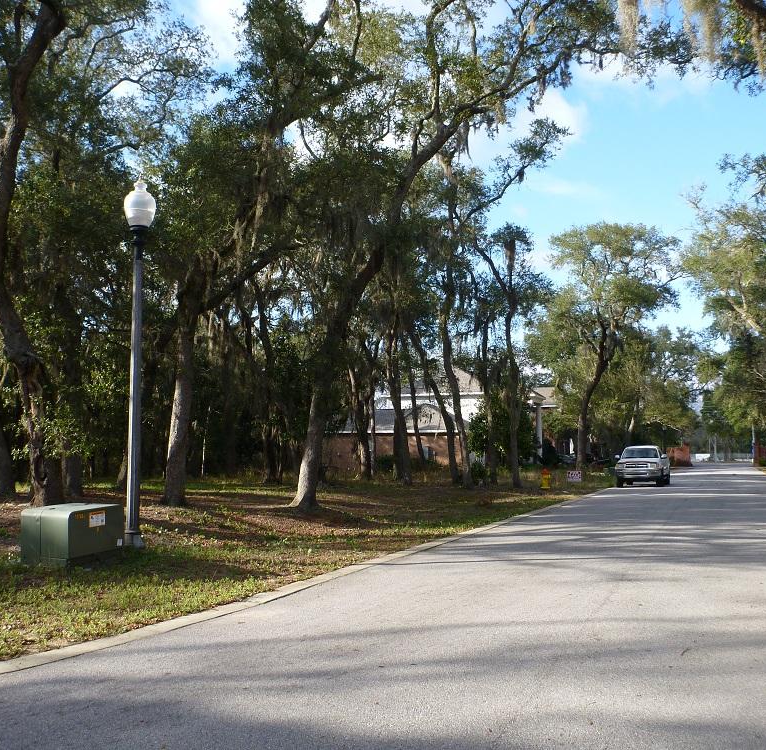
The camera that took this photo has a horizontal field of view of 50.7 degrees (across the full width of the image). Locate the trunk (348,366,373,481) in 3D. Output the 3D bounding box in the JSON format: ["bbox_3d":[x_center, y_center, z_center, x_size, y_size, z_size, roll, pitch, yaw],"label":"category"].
[{"bbox_3d":[-1.139,2.436,40.956,1.317,5.765,0.900,0,-5,-2],"label":"trunk"}]

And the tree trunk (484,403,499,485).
[{"bbox_3d":[4.411,2.776,32.882,0.647,3.483,0.500,-1,-6,8],"label":"tree trunk"}]

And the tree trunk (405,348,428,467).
[{"bbox_3d":[1.865,1.732,45.039,1.223,6.464,0.700,-1,-5,2],"label":"tree trunk"}]

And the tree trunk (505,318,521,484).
[{"bbox_3d":[5.008,0.983,31.045,0.605,6.687,0.500,-1,-6,9],"label":"tree trunk"}]

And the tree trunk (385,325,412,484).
[{"bbox_3d":[0.671,1.245,35.041,1.125,6.938,0.800,-1,-5,1],"label":"tree trunk"}]

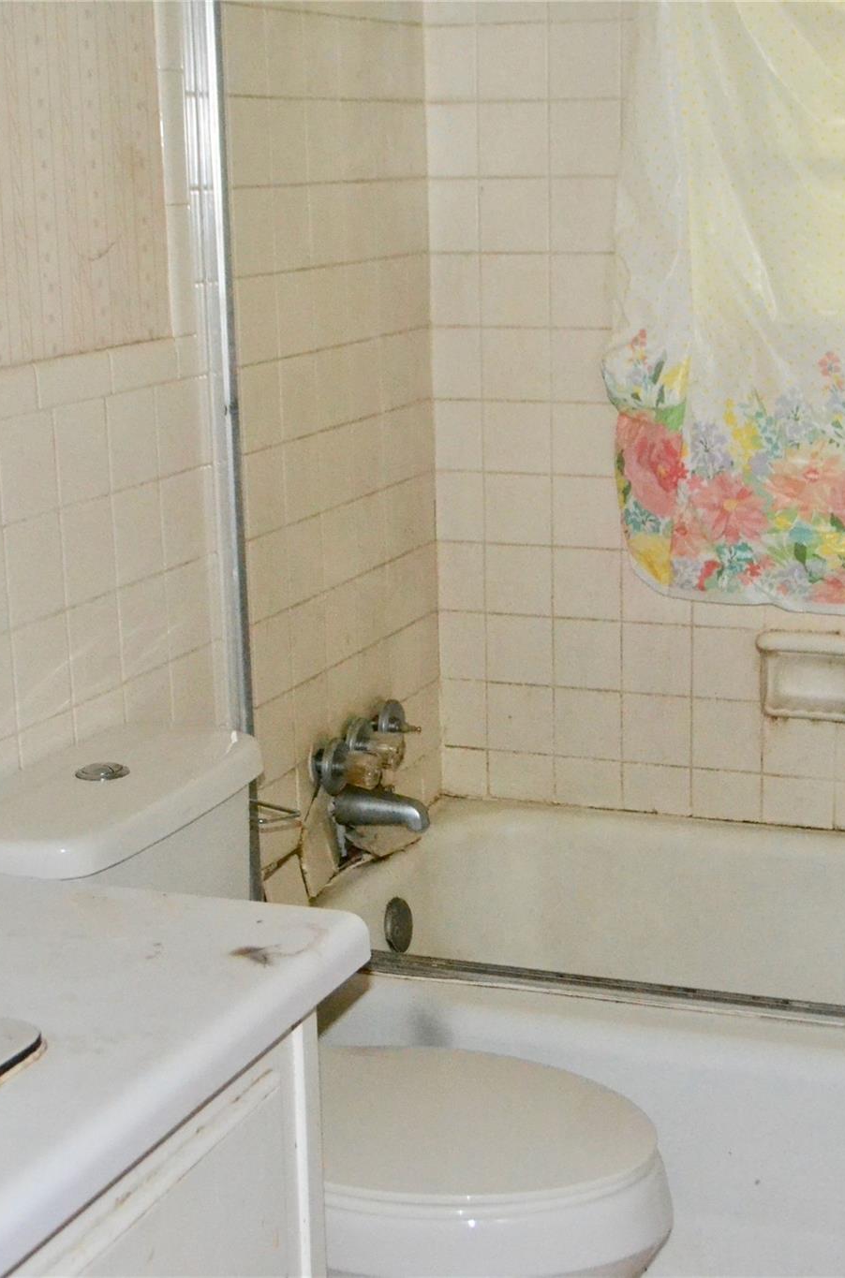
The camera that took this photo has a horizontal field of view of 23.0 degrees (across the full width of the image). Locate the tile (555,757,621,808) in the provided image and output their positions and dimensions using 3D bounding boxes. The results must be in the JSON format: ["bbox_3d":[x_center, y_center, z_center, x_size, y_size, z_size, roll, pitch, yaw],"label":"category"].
[{"bbox_3d":[0.258,0.221,3.241,0.108,0.077,0.008,4,14,22],"label":"tile"}]

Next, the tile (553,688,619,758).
[{"bbox_3d":[0.256,0.130,3.220,0.108,0.108,0.008,4,14,22],"label":"tile"}]

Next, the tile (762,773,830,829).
[{"bbox_3d":[0.563,0.242,3.117,0.108,0.074,0.009,4,14,22],"label":"tile"}]

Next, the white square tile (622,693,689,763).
[{"bbox_3d":[0.359,0.138,3.175,0.108,0.109,0.009,4,14,22],"label":"white square tile"}]

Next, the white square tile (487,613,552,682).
[{"bbox_3d":[0.155,0.016,3.233,0.108,0.109,0.009,4,14,22],"label":"white square tile"}]

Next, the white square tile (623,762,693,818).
[{"bbox_3d":[0.361,0.230,3.200,0.108,0.076,0.009,4,14,22],"label":"white square tile"}]

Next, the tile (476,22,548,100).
[{"bbox_3d":[0.134,-0.841,3.039,0.108,0.108,0.008,4,14,22],"label":"tile"}]

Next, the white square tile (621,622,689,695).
[{"bbox_3d":[0.356,0.031,3.151,0.108,0.109,0.009,4,14,22],"label":"white square tile"}]

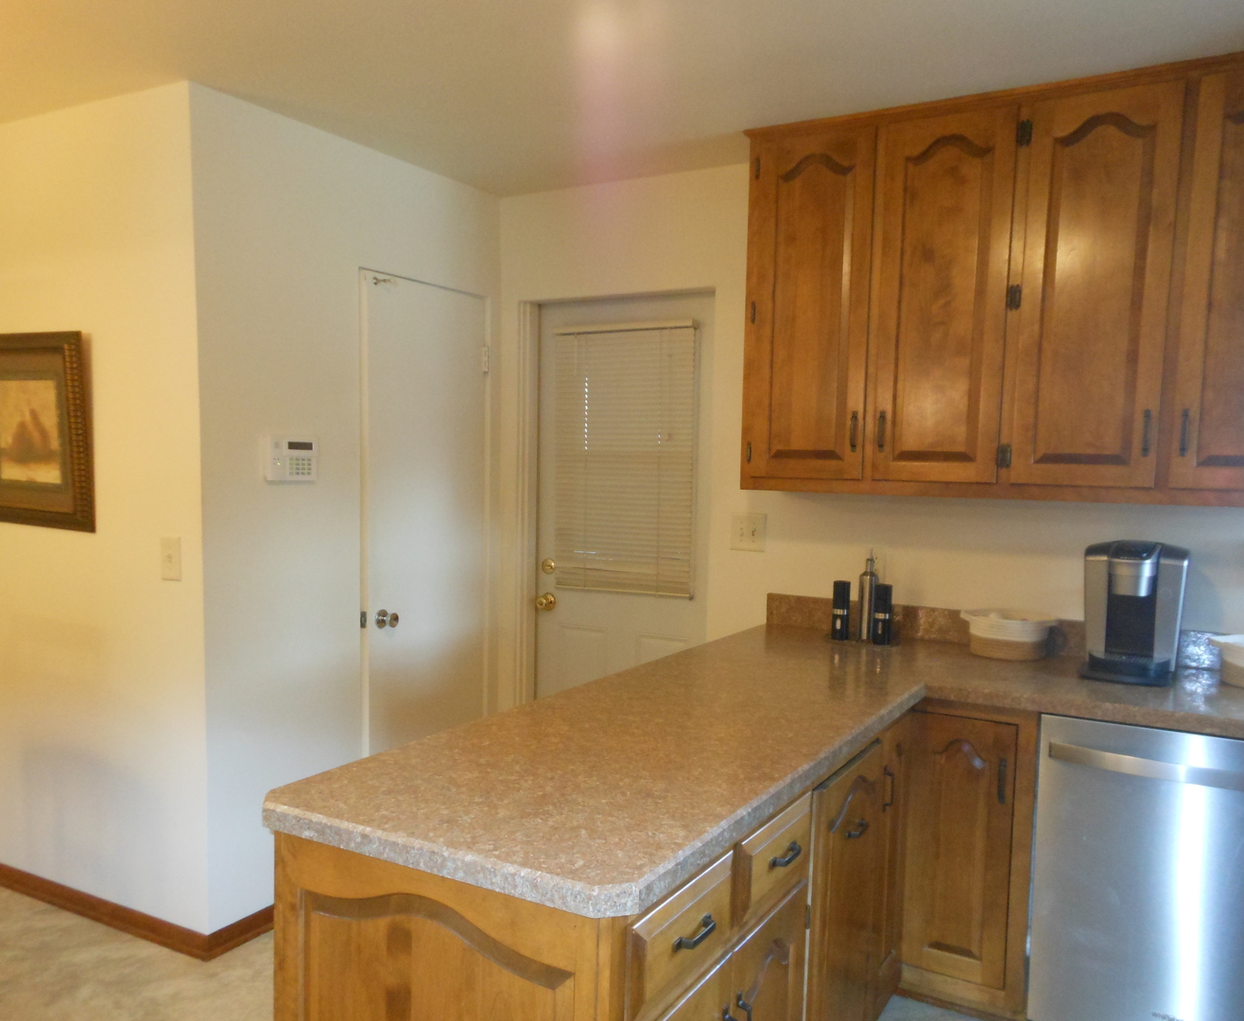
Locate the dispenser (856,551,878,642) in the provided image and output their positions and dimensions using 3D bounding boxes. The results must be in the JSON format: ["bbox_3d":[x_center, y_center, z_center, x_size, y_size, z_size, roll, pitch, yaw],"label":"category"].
[{"bbox_3d":[0.741,0.259,2.971,0.056,0.268,0.056,2,3,30],"label":"dispenser"}]

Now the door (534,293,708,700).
[{"bbox_3d":[0.004,0.227,3.703,0.785,2.030,0.045,2,3,30],"label":"door"}]

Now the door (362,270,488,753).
[{"bbox_3d":[-0.707,0.219,3.527,0.045,2.030,0.620,2,3,30],"label":"door"}]

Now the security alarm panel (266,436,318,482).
[{"bbox_3d":[-0.990,-0.153,2.937,0.032,0.130,0.180,2,3,30],"label":"security alarm panel"}]

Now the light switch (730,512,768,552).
[{"bbox_3d":[0.425,0.075,3.321,0.119,0.119,0.015,2,3,30],"label":"light switch"}]

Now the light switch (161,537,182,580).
[{"bbox_3d":[-1.272,0.136,2.779,0.076,0.118,0.015,2,3,30],"label":"light switch"}]

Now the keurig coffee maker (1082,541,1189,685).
[{"bbox_3d":[1.325,0.256,2.549,0.240,0.335,0.300,2,3,30],"label":"keurig coffee maker"}]

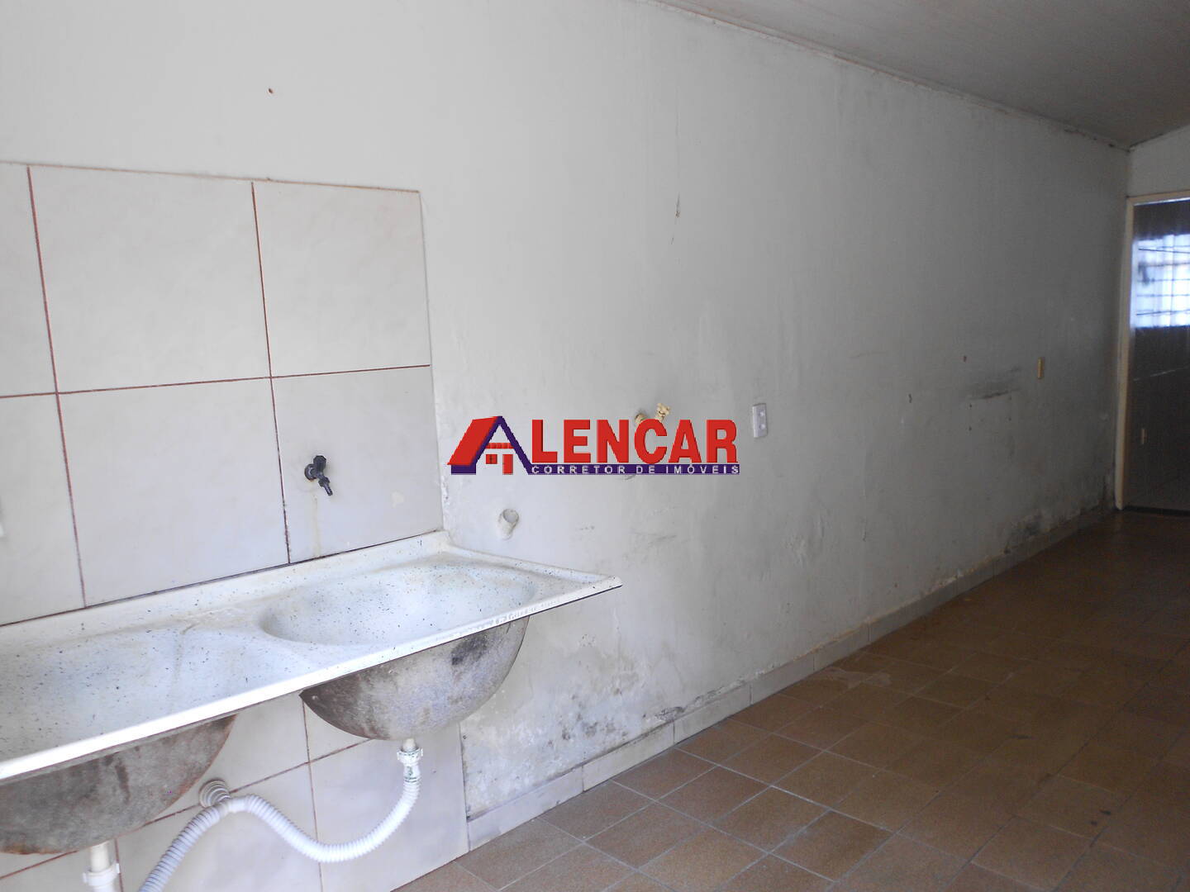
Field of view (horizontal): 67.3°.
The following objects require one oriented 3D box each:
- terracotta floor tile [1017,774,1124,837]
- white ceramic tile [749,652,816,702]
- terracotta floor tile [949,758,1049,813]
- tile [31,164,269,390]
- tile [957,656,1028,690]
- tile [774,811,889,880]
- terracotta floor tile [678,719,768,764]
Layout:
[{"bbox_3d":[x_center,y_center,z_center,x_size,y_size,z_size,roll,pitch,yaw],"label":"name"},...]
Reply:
[{"bbox_3d":[1.390,1.050,2.601,0.297,0.010,0.203,-10,9,-42],"label":"terracotta floor tile"},{"bbox_3d":[0.743,0.908,3.524,0.432,0.083,0.010,-9,9,-43],"label":"white ceramic tile"},{"bbox_3d":[1.230,1.028,2.703,0.294,0.009,0.200,-10,9,-42],"label":"terracotta floor tile"},{"bbox_3d":[-0.915,-0.350,1.882,0.428,0.437,0.009,-10,9,-42],"label":"tile"},{"bbox_3d":[1.612,0.912,3.631,0.297,0.010,0.203,-10,9,-42],"label":"tile"},{"bbox_3d":[0.648,1.084,2.434,0.294,0.010,0.201,-9,9,-43],"label":"tile"},{"bbox_3d":[0.448,1.034,3.121,0.296,0.010,0.203,-9,9,-43],"label":"terracotta floor tile"}]

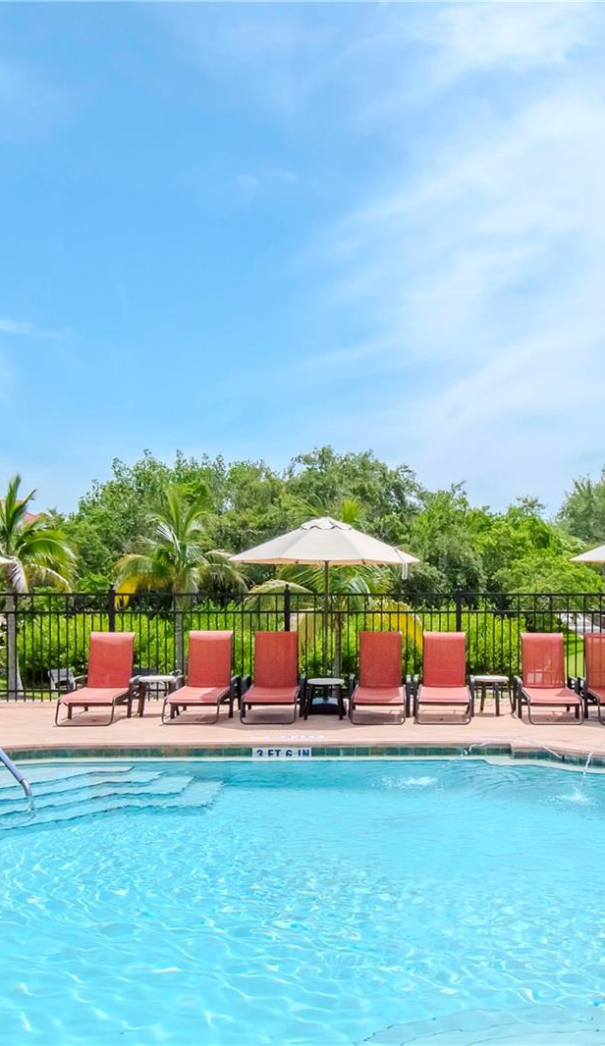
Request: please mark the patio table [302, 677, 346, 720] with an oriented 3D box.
[{"bbox_3d":[0.284,2.208,11.465,0.500,0.455,0.500,0,-3,0],"label":"patio table"}]

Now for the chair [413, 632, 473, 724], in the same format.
[{"bbox_3d":[1.770,1.918,11.531,0.720,1.000,1.420,0,-2,7],"label":"chair"}]

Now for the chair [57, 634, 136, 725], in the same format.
[{"bbox_3d":[-2.500,1.908,11.381,0.720,1.000,1.420,0,-2,4],"label":"chair"}]

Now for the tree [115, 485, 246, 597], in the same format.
[{"bbox_3d":[-1.993,1.009,14.908,2.150,3.300,2.100,0,-3,0],"label":"tree"}]

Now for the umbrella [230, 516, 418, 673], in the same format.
[{"bbox_3d":[0.289,1.199,12.084,2.520,2.550,2.520,0,-3,0],"label":"umbrella"}]

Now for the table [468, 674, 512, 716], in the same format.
[{"bbox_3d":[2.409,2.228,11.765,0.500,0.455,0.500,0,-3,0],"label":"table"}]

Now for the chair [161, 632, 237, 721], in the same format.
[{"bbox_3d":[-1.270,1.938,11.615,0.760,1.000,1.430,0,-3,5],"label":"chair"}]

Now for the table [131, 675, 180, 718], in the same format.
[{"bbox_3d":[-1.840,2.203,11.614,0.480,0.440,0.480,0,-2,0],"label":"table"}]

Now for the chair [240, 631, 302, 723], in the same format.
[{"bbox_3d":[-0.370,1.918,11.531,0.720,1.000,1.420,0,-2,3],"label":"chair"}]

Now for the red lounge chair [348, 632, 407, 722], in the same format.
[{"bbox_3d":[0.960,1.918,11.531,0.720,1.000,1.420,0,-2,5],"label":"red lounge chair"}]

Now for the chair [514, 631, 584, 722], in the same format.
[{"bbox_3d":[3.103,1.939,11.622,0.760,1.000,1.430,0,-3,6],"label":"chair"}]

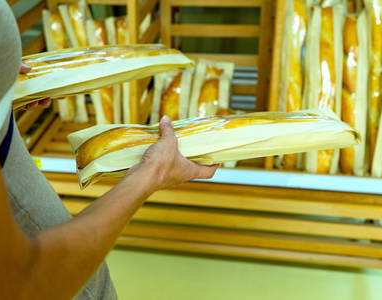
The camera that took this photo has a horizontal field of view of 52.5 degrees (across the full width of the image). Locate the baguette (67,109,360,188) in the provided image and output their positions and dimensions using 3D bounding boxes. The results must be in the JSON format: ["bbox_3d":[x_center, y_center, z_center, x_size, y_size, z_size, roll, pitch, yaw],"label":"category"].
[{"bbox_3d":[0.072,-0.019,0.700,0.550,0.052,0.090,-7,37,-23],"label":"baguette"}]

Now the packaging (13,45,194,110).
[{"bbox_3d":[-0.196,-0.156,0.755,0.090,0.052,0.530,39,38,27],"label":"packaging"}]

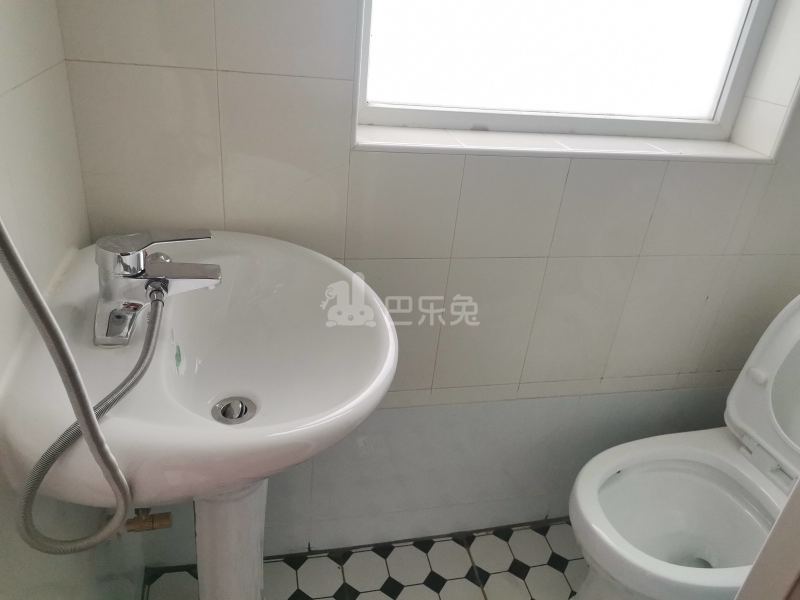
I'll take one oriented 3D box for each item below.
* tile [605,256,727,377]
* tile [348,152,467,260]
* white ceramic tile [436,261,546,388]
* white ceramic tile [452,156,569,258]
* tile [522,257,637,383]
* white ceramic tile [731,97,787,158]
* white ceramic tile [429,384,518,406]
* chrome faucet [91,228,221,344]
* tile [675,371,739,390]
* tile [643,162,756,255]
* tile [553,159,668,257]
[{"bbox_3d":[0.565,0.040,1.308,0.200,0.300,0.010,-1,29,-14],"label":"tile"},{"bbox_3d":[0.005,-0.162,1.050,0.200,0.193,0.010,-1,29,-14],"label":"tile"},{"bbox_3d":[0.177,0.049,1.213,0.200,0.300,0.010,-2,29,-14],"label":"white ceramic tile"},{"bbox_3d":[0.199,-0.167,1.097,0.200,0.193,0.010,-1,29,-14],"label":"white ceramic tile"},{"bbox_3d":[0.371,0.045,1.260,0.200,0.300,0.010,-1,29,-14],"label":"tile"},{"bbox_3d":[0.726,-0.349,1.209,0.010,0.095,0.118,-1,29,-14],"label":"white ceramic tile"},{"bbox_3d":[0.161,0.200,1.292,0.200,0.042,0.010,-1,29,-14],"label":"white ceramic tile"},{"bbox_3d":[-0.289,-0.031,0.721,0.142,0.105,0.140,-1,29,-14],"label":"chrome faucet"},{"bbox_3d":[0.744,0.185,1.435,0.200,0.042,0.010,-1,29,-14],"label":"tile"},{"bbox_3d":[0.588,-0.177,1.193,0.200,0.193,0.010,-1,29,-14],"label":"tile"},{"bbox_3d":[0.394,-0.172,1.145,0.200,0.193,0.010,-1,29,-14],"label":"tile"}]

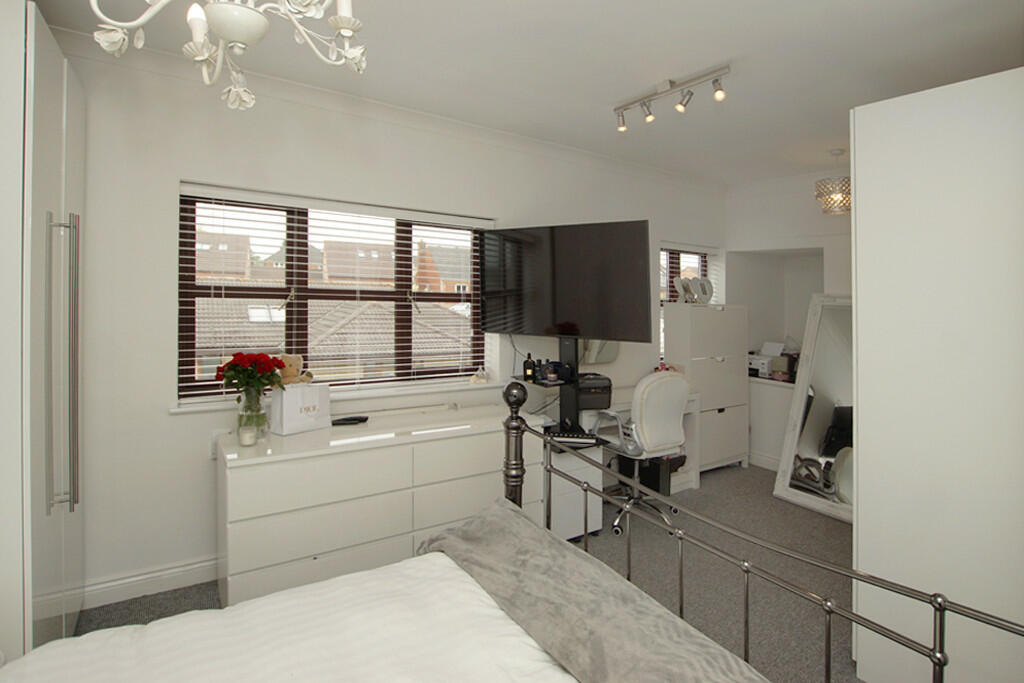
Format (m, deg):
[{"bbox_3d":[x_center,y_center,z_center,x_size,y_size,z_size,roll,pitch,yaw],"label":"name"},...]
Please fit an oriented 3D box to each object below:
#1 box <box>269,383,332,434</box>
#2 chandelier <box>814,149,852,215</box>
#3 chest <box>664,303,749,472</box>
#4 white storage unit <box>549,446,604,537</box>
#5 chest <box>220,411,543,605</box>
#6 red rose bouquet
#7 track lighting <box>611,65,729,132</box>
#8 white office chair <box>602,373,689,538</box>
[{"bbox_3d":[-1.118,0.352,2.444,0.240,0.245,0.115,-3,4,-41],"label":"box"},{"bbox_3d":[2.503,-1.227,3.500,0.280,0.490,0.280,0,3,0],"label":"chandelier"},{"bbox_3d":[1.732,0.403,4.050,0.790,1.480,0.300,-2,3,-32],"label":"chest"},{"bbox_3d":[0.255,0.915,2.910,0.400,0.560,0.480,-2,3,-32],"label":"white storage unit"},{"bbox_3d":[-0.640,0.843,2.506,1.600,0.760,0.490,-2,3,-32],"label":"chest"},{"bbox_3d":[-1.288,0.277,2.250,0.330,0.440,0.310,-2,3,-32],"label":"red rose bouquet"},{"bbox_3d":[0.852,-1.327,2.500,0.100,0.150,0.680,-3,4,-45],"label":"track lighting"},{"bbox_3d":[0.870,0.690,3.100,0.570,0.990,0.590,-2,3,-30],"label":"white office chair"}]

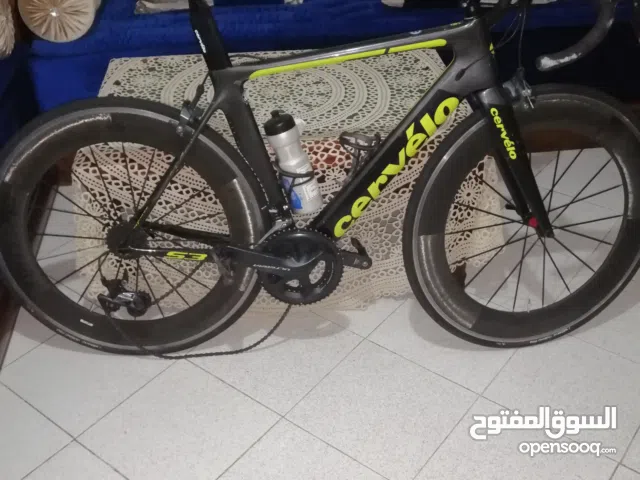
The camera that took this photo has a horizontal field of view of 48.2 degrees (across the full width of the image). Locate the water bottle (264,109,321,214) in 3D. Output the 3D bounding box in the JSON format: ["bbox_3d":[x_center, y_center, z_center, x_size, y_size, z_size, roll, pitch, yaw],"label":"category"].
[{"bbox_3d":[-0.064,-0.180,1.638,0.074,0.241,0.074,-14,24,6],"label":"water bottle"}]

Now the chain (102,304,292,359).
[{"bbox_3d":[-0.297,0.232,1.794,0.465,0.166,0.036,-1,34,0],"label":"chain"}]

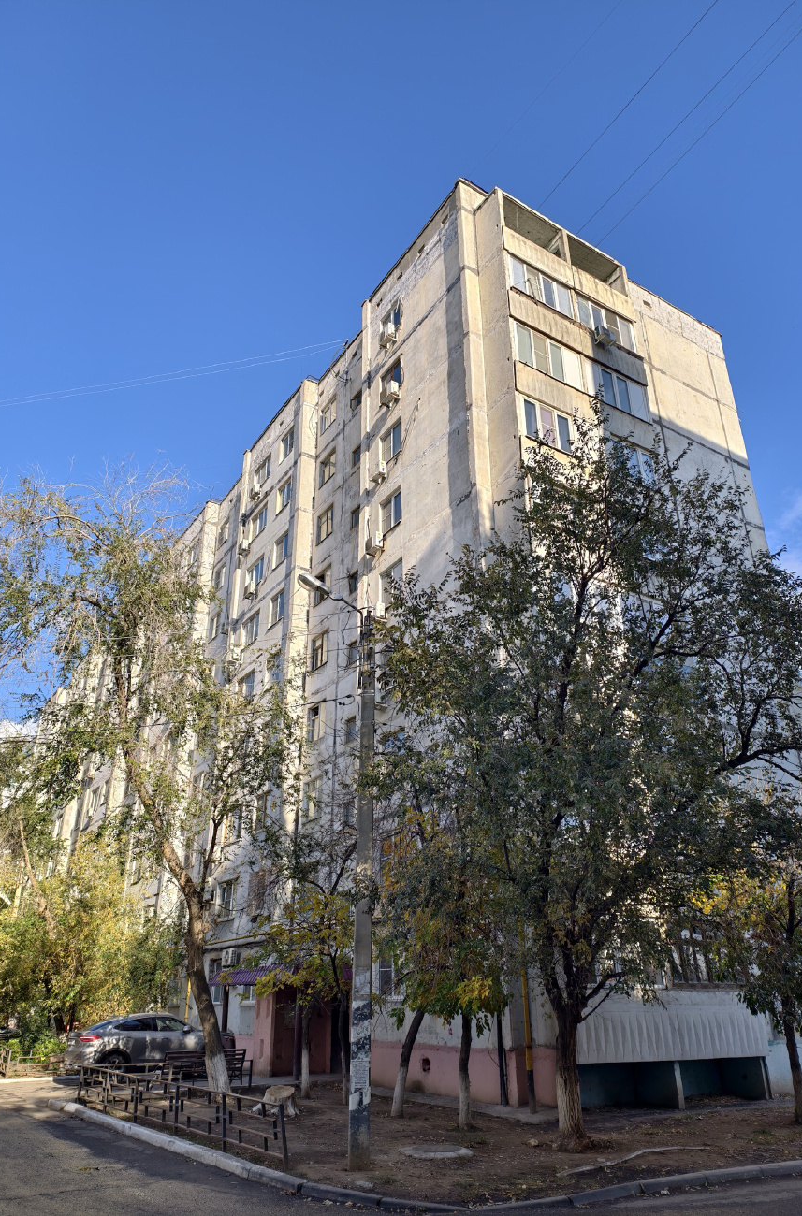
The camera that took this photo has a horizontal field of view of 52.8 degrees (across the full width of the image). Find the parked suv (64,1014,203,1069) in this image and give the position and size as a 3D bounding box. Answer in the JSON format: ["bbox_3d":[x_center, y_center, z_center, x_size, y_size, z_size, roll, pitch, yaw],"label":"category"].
[{"bbox_3d":[-7.121,12.573,23.260,4.630,1.650,1.880,16,-31,-31],"label":"parked suv"}]

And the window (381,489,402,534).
[{"bbox_3d":[-0.282,-3.161,26.742,0.160,1.448,1.360,15,-30,-29],"label":"window"}]

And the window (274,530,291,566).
[{"bbox_3d":[-5.112,-2.477,34.813,0.160,1.440,1.427,15,-30,-29],"label":"window"}]

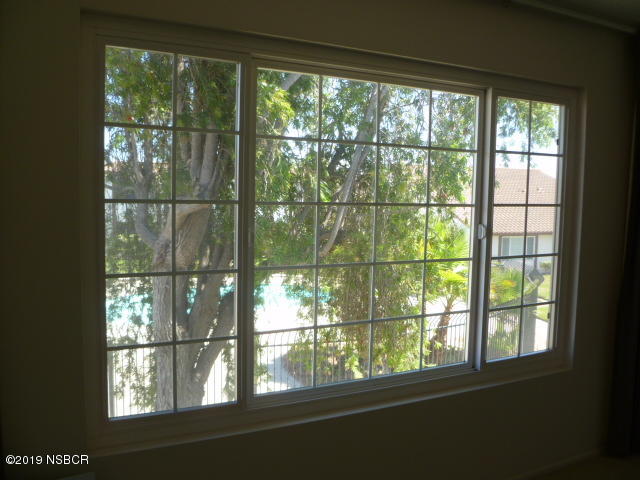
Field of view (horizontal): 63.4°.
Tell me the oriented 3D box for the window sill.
[{"bbox_3d":[0.268,0.695,2.375,2.443,0.097,0.100,-1,5,-25],"label":"window sill"}]

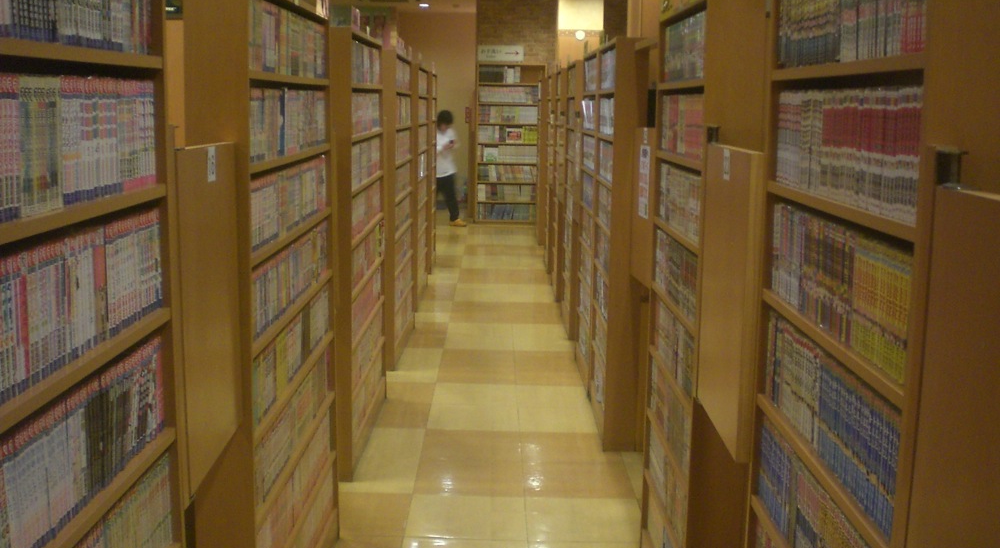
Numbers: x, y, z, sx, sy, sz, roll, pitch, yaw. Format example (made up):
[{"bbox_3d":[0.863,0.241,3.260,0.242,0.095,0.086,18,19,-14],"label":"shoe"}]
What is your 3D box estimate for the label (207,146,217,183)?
[{"bbox_3d":[-0.562,-0.214,2.146,0.006,0.068,0.062,1,9,0],"label":"label"}]

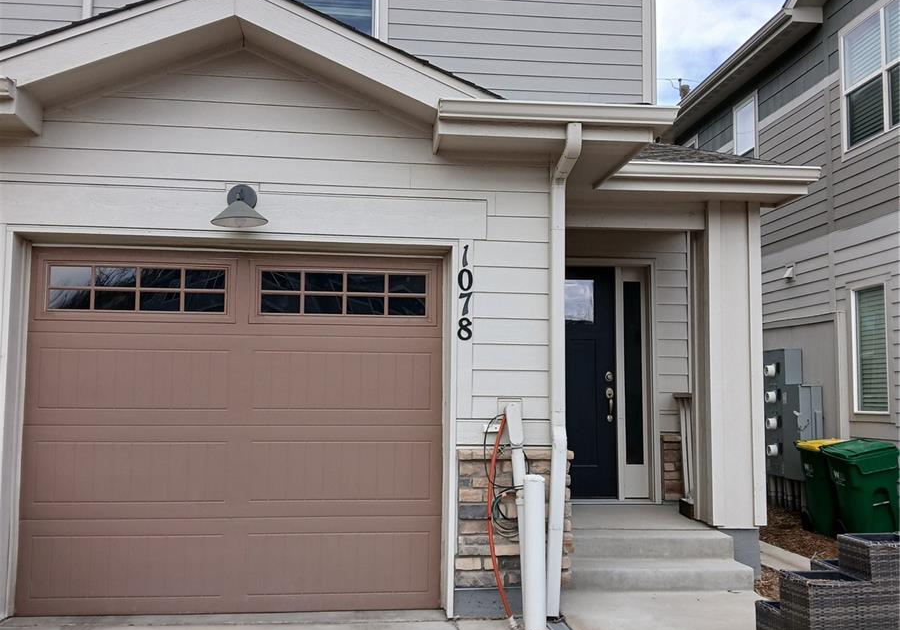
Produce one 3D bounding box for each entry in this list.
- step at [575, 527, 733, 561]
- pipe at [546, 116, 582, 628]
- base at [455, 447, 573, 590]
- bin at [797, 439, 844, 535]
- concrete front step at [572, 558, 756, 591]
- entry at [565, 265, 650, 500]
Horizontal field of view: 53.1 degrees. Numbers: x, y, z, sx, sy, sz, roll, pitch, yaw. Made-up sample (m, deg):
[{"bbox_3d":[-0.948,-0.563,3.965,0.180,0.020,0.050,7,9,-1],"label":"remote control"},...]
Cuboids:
[{"bbox_3d":[1.252,1.563,6.103,1.250,0.157,0.310,1,-5,-6],"label":"step"},{"bbox_3d":[0.657,0.324,5.069,0.105,2.770,0.520,1,-5,-6],"label":"pipe"},{"bbox_3d":[0.372,1.169,5.230,0.688,0.780,0.180,1,-5,-6],"label":"base"},{"bbox_3d":[4.619,2.053,10.748,0.630,1.060,0.730,1,-5,-6],"label":"bin"},{"bbox_3d":[1.293,1.693,5.844,1.280,0.155,0.270,1,-5,-6],"label":"concrete front step"},{"bbox_3d":[1.166,0.588,7.837,1.230,2.065,0.180,1,-5,-6],"label":"entry"}]

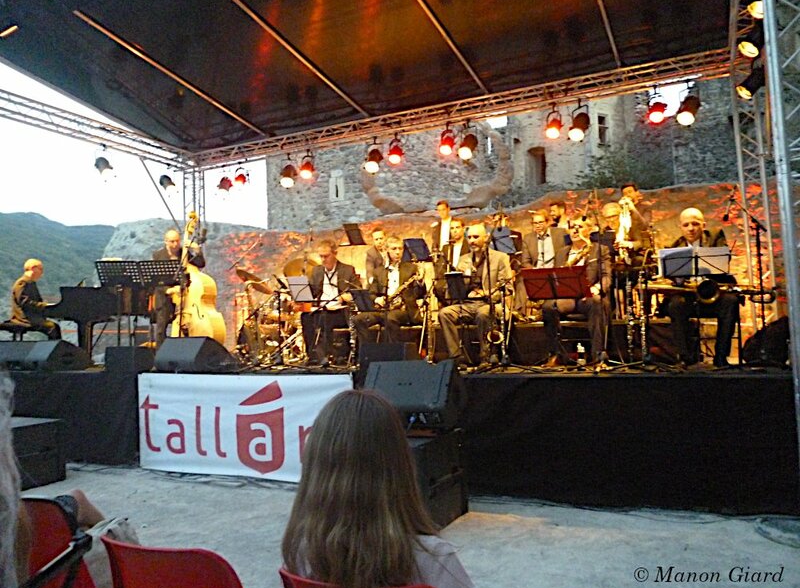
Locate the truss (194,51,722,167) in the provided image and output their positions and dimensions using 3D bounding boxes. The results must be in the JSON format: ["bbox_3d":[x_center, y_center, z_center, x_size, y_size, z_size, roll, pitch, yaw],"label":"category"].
[{"bbox_3d":[0.207,-2.481,9.314,8.250,0.290,0.290,-4,-4,24],"label":"truss"}]

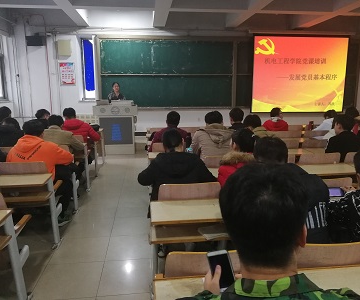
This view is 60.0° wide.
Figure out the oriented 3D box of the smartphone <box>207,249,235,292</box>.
[{"bbox_3d":[0.160,0.451,1.184,0.075,0.009,0.152,-13,53,-4],"label":"smartphone"}]

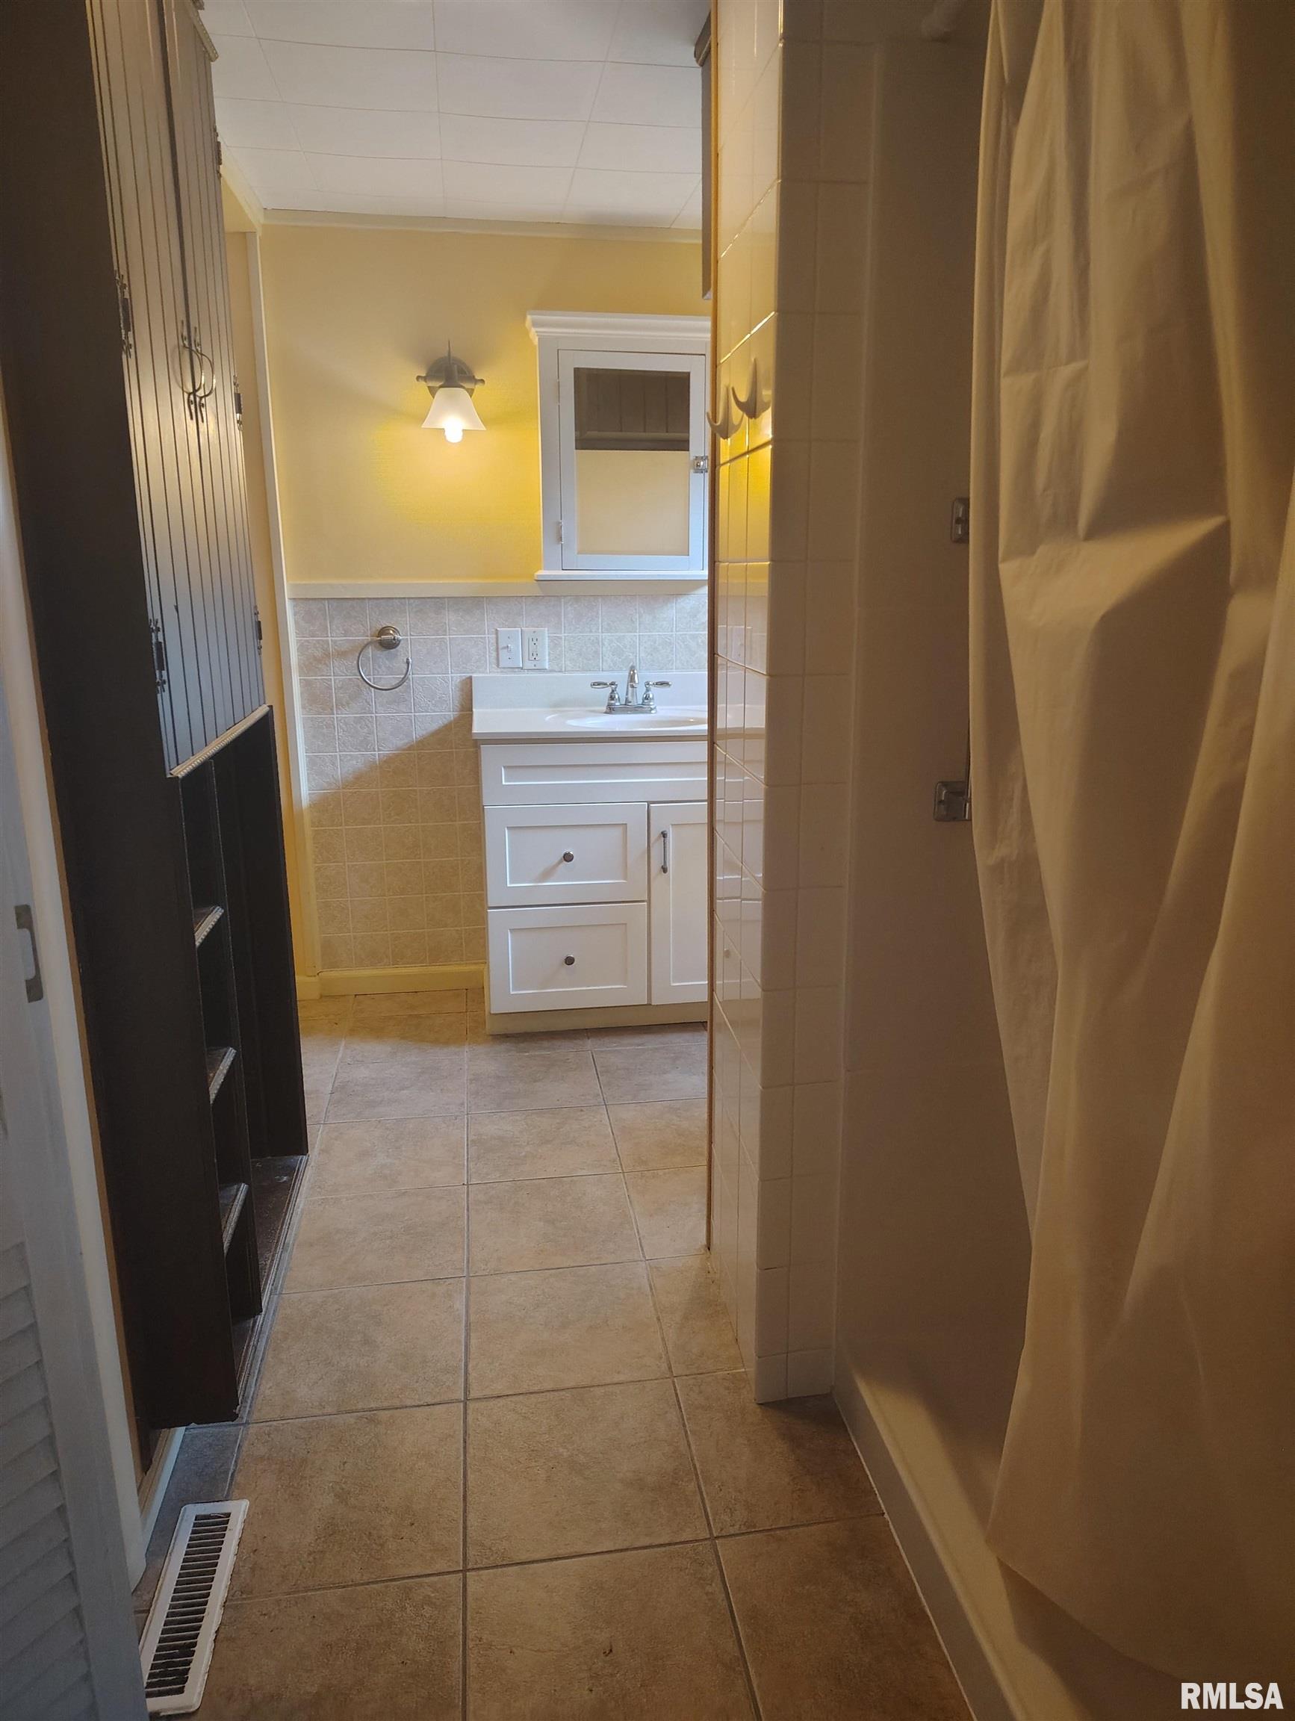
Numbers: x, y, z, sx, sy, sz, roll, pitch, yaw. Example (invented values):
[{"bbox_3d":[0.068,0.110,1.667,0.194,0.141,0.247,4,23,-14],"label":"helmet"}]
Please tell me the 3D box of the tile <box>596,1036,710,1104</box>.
[{"bbox_3d":[0.042,0.555,3.124,0.331,0.010,0.331,-3,15,-8],"label":"tile"}]

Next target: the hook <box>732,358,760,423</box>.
[{"bbox_3d":[0.128,-0.635,1.609,0.033,0.080,0.020,-3,15,-8],"label":"hook"}]

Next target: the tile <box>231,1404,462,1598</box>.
[{"bbox_3d":[-0.435,0.922,1.737,0.331,0.010,0.331,-3,15,-8],"label":"tile"}]

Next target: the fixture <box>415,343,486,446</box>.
[{"bbox_3d":[-0.524,-1.247,3.196,0.180,0.250,0.200,-3,15,-8],"label":"fixture"}]

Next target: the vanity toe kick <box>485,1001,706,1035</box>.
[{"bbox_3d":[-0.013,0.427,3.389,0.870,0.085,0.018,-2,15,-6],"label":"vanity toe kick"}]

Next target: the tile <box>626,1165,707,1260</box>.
[{"bbox_3d":[0.138,0.716,2.453,0.330,0.010,0.330,-3,15,-8],"label":"tile"}]

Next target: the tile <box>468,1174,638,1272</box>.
[{"bbox_3d":[-0.197,0.738,2.430,0.331,0.010,0.331,-3,15,-8],"label":"tile"}]

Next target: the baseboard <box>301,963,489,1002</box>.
[{"bbox_3d":[-0.785,0.370,3.668,0.555,0.073,0.025,-2,15,-6],"label":"baseboard"}]

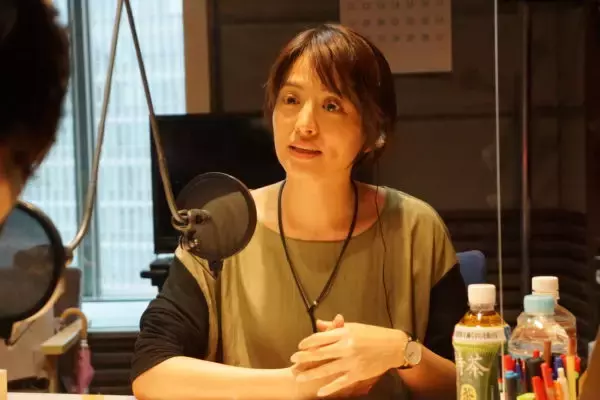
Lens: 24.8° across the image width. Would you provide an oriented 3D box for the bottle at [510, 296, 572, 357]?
[{"bbox_3d":[0.250,0.207,1.423,0.064,0.215,0.064,0,7,10],"label":"bottle"}]

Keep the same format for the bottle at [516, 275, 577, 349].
[{"bbox_3d":[0.279,0.194,1.548,0.067,0.212,0.067,0,7,10],"label":"bottle"}]

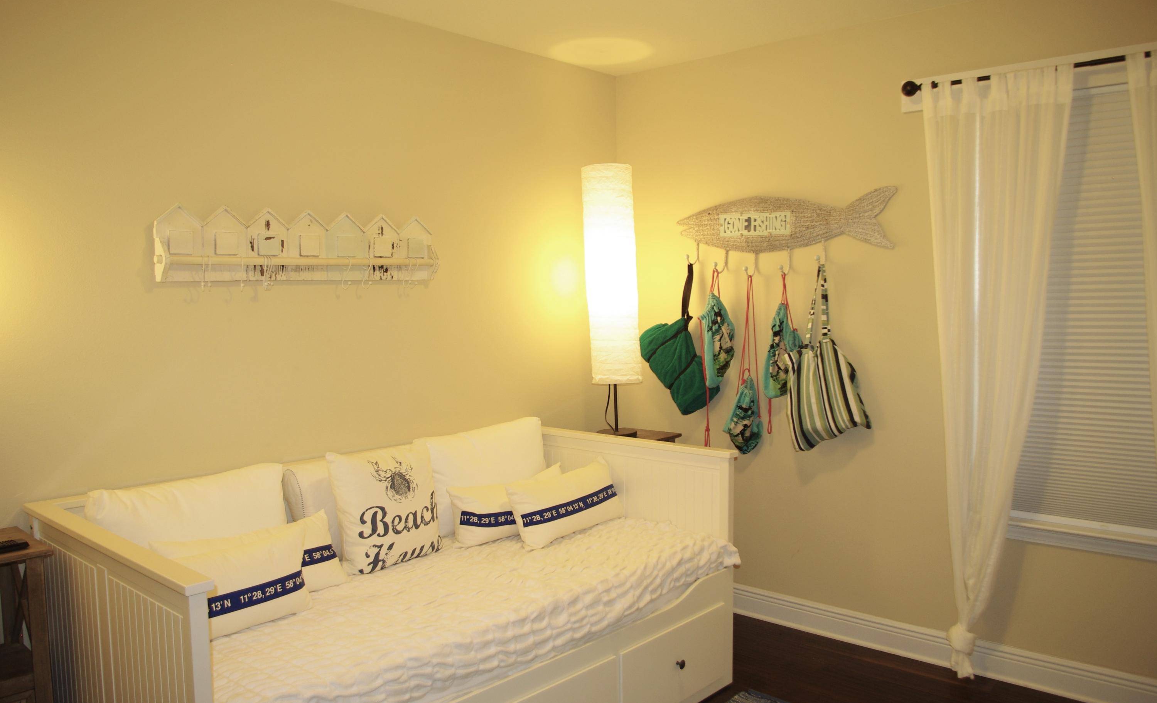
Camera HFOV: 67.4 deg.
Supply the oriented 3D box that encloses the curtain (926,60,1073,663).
[{"bbox_3d":[1.417,0.116,2.976,0.480,2.145,0.100,2,5,42],"label":"curtain"}]

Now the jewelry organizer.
[{"bbox_3d":[-0.884,-0.348,2.888,0.085,0.240,1.040,2,5,42],"label":"jewelry organizer"}]

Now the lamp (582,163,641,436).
[{"bbox_3d":[0.154,-0.215,3.813,0.235,1.180,0.235,-1,3,0],"label":"lamp"}]

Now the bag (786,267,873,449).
[{"bbox_3d":[0.972,0.026,3.385,0.320,0.750,0.120,2,5,42],"label":"bag"}]

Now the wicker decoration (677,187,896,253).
[{"bbox_3d":[0.813,-0.521,3.545,1.000,0.235,0.050,2,5,42],"label":"wicker decoration"}]

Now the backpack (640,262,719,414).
[{"bbox_3d":[0.441,-0.049,3.832,0.360,0.650,0.160,2,5,42],"label":"backpack"}]

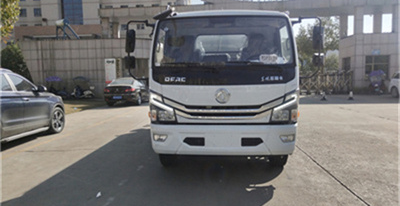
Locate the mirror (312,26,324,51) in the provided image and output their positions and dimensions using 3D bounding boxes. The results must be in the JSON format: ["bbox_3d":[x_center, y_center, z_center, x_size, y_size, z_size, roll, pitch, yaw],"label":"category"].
[{"bbox_3d":[1.440,-0.786,3.506,0.135,0.290,0.080,-2,5,-11],"label":"mirror"}]

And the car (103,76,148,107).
[{"bbox_3d":[-3.902,-0.815,17.131,1.800,1.490,4.650,0,5,6],"label":"car"}]

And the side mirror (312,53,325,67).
[{"bbox_3d":[1.448,-0.523,3.530,0.135,0.155,0.080,-2,5,-11],"label":"side mirror"}]

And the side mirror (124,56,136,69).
[{"bbox_3d":[-0.895,-0.515,3.705,0.135,0.160,0.080,1,6,22],"label":"side mirror"}]

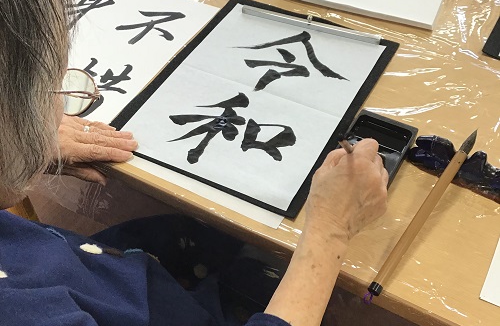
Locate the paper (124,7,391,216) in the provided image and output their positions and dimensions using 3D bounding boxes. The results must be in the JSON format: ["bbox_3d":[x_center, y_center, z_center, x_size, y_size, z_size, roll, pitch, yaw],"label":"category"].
[{"bbox_3d":[0.011,-0.099,0.802,0.243,0.004,0.334,21,52,19],"label":"paper"}]

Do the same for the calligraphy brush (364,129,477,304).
[{"bbox_3d":[0.193,0.049,0.648,0.015,0.015,0.268,28,59,23],"label":"calligraphy brush"}]

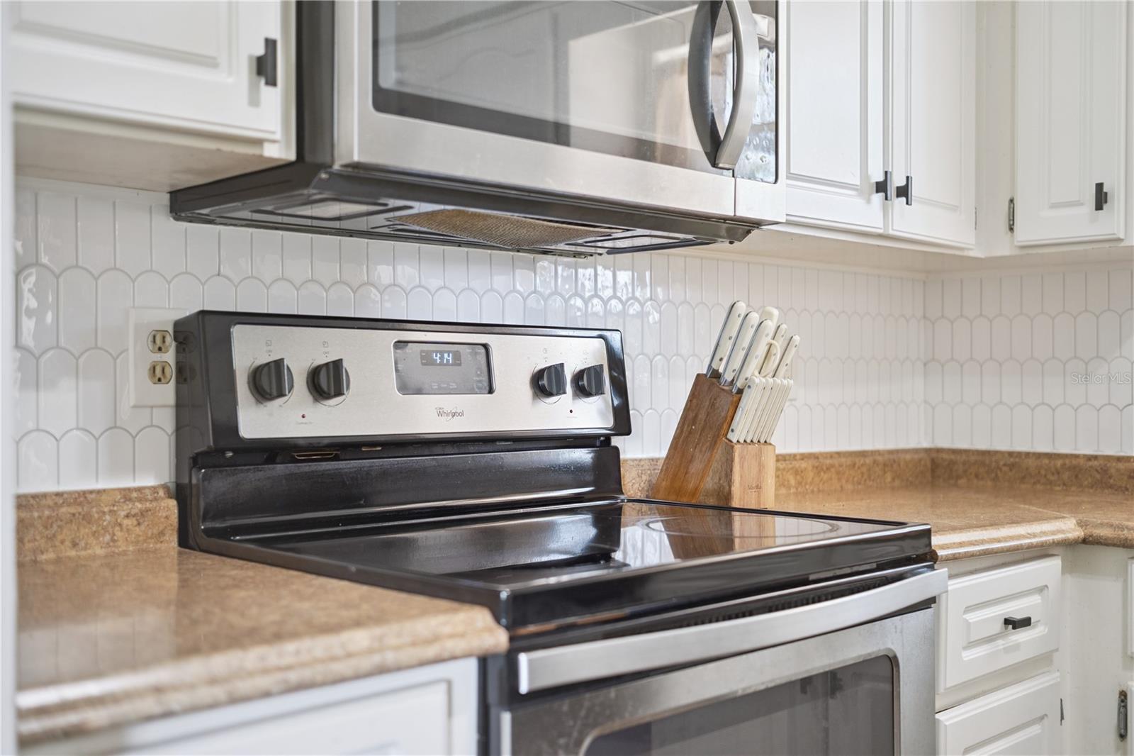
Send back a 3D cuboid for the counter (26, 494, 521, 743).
[{"bbox_3d":[-0.449,0.191,1.212,0.455,0.116,0.662,0,-1,-44],"label":"counter"}]

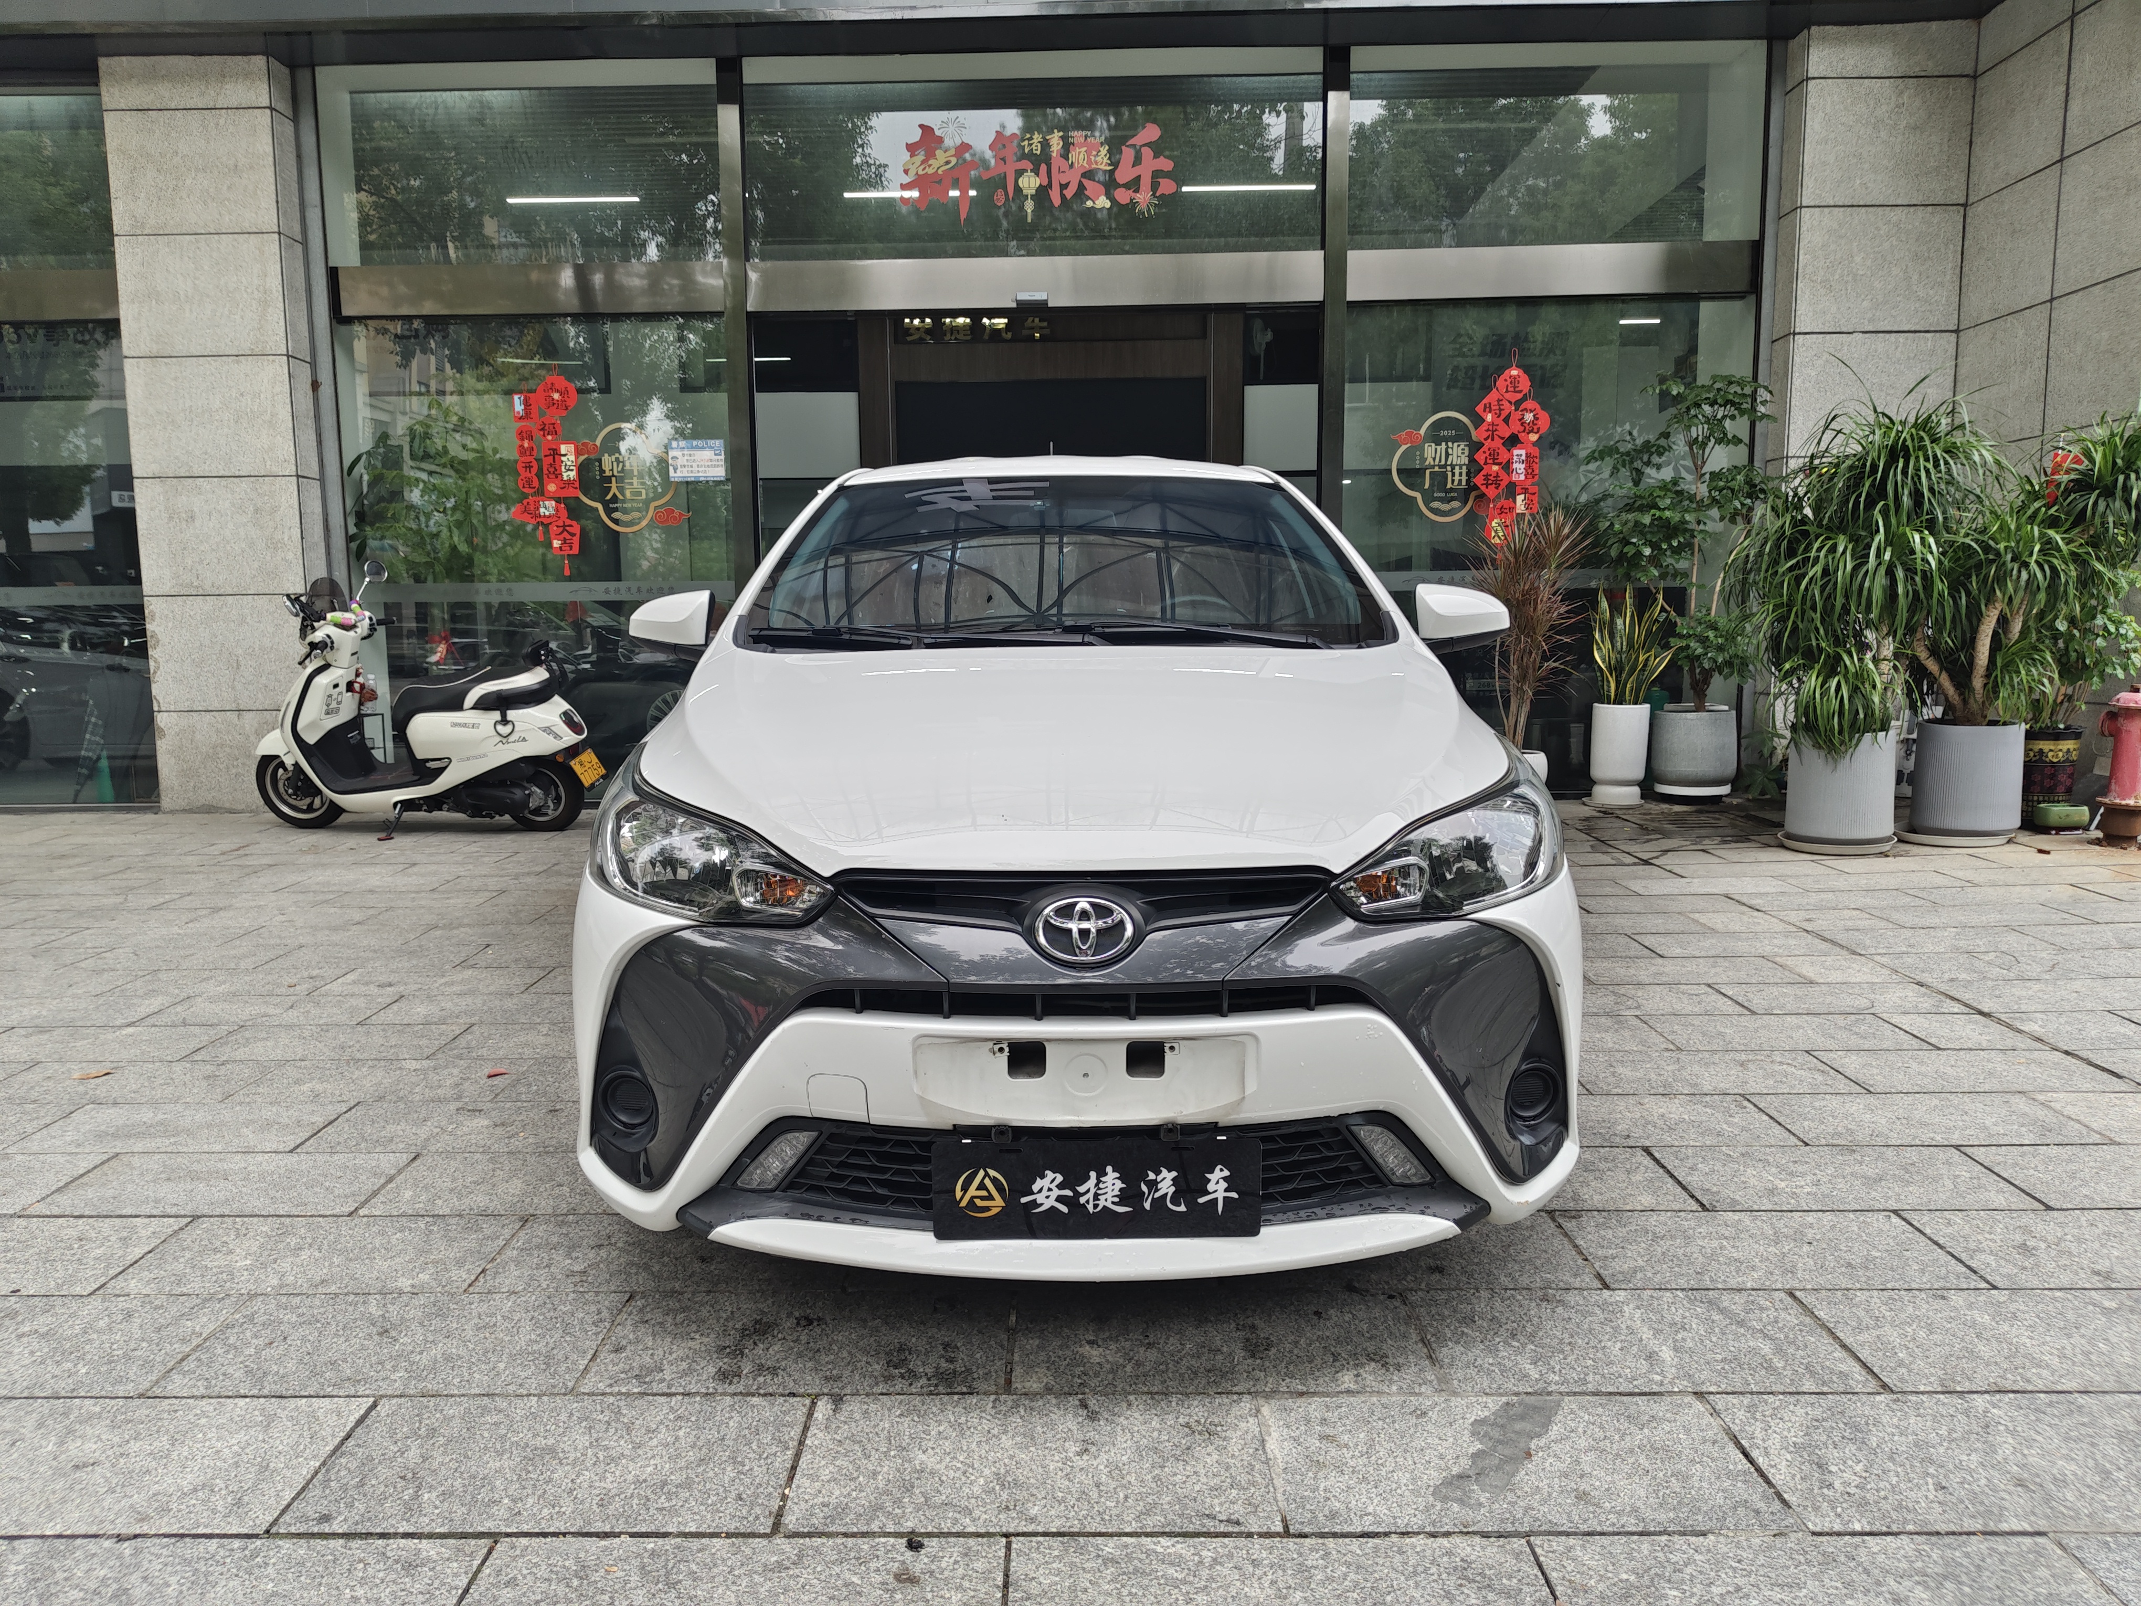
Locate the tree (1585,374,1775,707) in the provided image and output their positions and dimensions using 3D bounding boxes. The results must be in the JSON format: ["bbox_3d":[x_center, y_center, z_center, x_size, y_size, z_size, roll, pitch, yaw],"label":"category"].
[{"bbox_3d":[3.081,-1.322,7.512,0.970,1.720,0.850,0,8,0],"label":"tree"}]

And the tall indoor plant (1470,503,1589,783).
[{"bbox_3d":[2.325,-0.730,7.503,0.630,1.550,0.600,0,8,0],"label":"tall indoor plant"}]

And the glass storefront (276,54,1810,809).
[{"bbox_3d":[-0.142,-1.881,7.694,7.400,3.800,0.280,-1,8,-1],"label":"glass storefront"}]

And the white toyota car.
[{"bbox_3d":[-0.016,-0.201,4.041,1.750,1.480,4.160,-1,8,-1],"label":"white toyota car"}]

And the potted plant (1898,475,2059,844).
[{"bbox_3d":[4.096,-0.657,6.677,0.800,1.610,0.780,0,8,0],"label":"potted plant"}]

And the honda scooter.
[{"bbox_3d":[-3.103,-0.500,7.126,1.780,1.260,0.740,1,8,7],"label":"honda scooter"}]

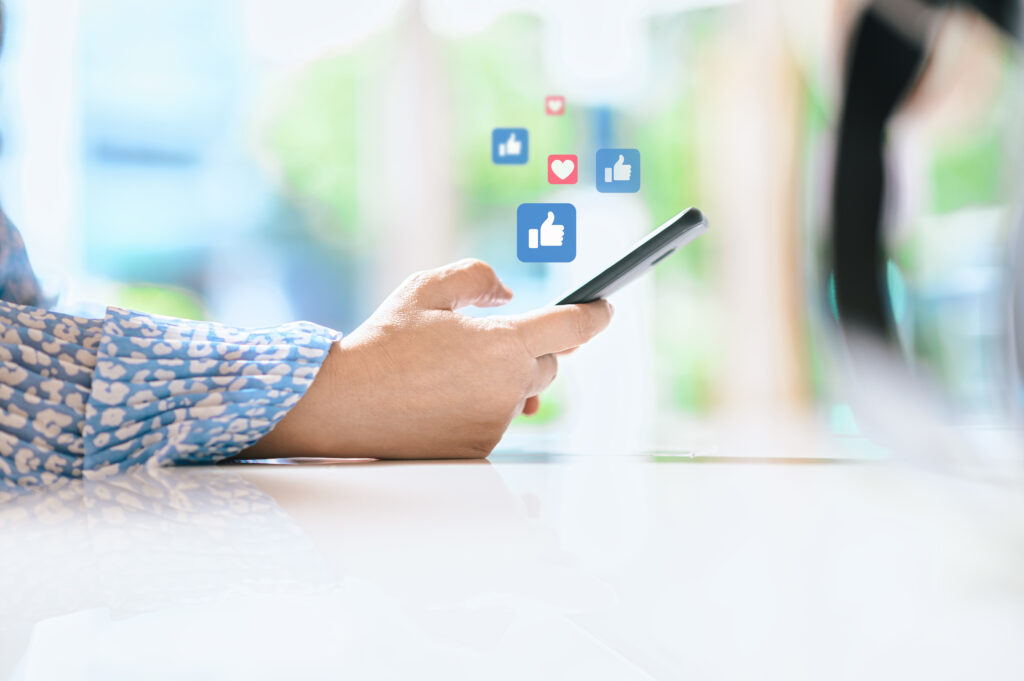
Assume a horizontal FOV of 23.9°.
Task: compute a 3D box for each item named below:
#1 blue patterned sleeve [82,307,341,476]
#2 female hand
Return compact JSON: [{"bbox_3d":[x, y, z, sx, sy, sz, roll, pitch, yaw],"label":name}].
[{"bbox_3d":[-0.141,0.022,1.135,0.121,0.075,0.083,0,3,0],"label":"blue patterned sleeve"},{"bbox_3d":[-0.038,0.008,1.120,0.155,0.090,0.085,0,1,-18],"label":"female hand"}]

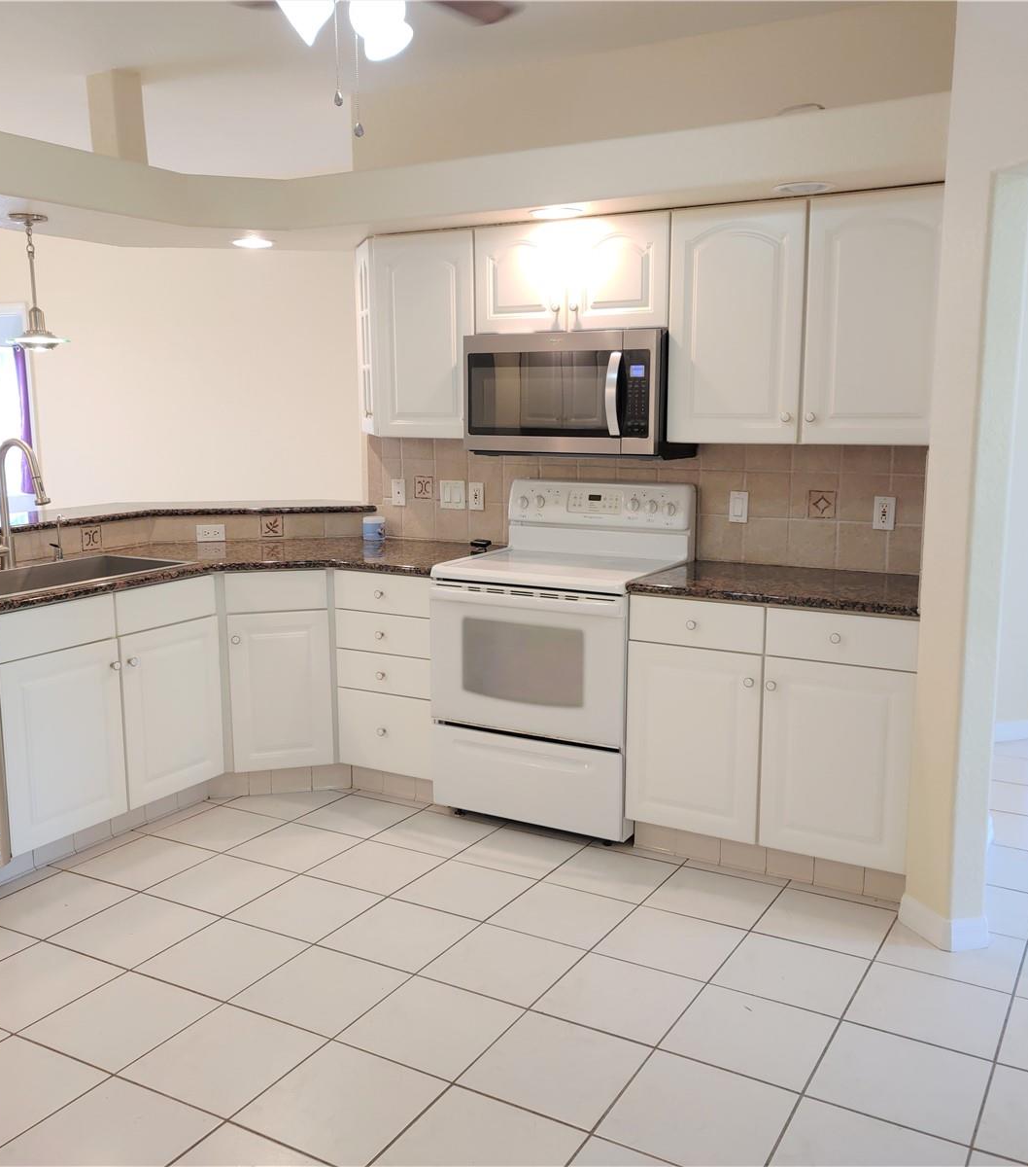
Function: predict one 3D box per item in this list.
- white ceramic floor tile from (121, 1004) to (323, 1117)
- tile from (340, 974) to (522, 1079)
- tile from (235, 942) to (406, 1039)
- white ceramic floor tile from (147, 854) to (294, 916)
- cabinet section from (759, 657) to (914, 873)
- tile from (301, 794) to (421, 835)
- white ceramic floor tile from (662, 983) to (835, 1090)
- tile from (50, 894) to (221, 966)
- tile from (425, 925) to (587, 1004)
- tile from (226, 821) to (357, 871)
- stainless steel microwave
[{"bbox_3d":[-0.673,1.111,2.751,0.340,0.012,0.340,5,11,29],"label":"white ceramic floor tile"},{"bbox_3d":[-0.197,1.077,2.841,0.338,0.010,0.338,5,11,30],"label":"tile"},{"bbox_3d":[-0.501,1.064,3.058,0.343,0.010,0.343,6,11,29],"label":"tile"},{"bbox_3d":[-0.922,0.954,3.696,0.343,0.010,0.343,6,11,29],"label":"white ceramic floor tile"},{"bbox_3d":[1.103,0.505,3.763,0.446,0.609,0.550,5,11,29],"label":"cabinet section"},{"bbox_3d":[-0.571,0.854,4.261,0.343,0.010,0.343,6,11,29],"label":"tile"},{"bbox_3d":[0.567,1.081,2.793,0.338,0.010,0.338,5,11,30],"label":"white ceramic floor tile"},{"bbox_3d":[-1.099,1.007,3.390,0.343,0.010,0.343,6,11,29],"label":"tile"},{"bbox_3d":[-0.027,1.033,3.167,0.341,0.010,0.341,6,11,30],"label":"tile"},{"bbox_3d":[-0.743,0.902,3.995,0.340,0.012,0.340,5,11,29],"label":"tile"},{"bbox_3d":[0.249,-0.671,4.158,0.759,0.425,0.410,5,11,30],"label":"stainless steel microwave"}]

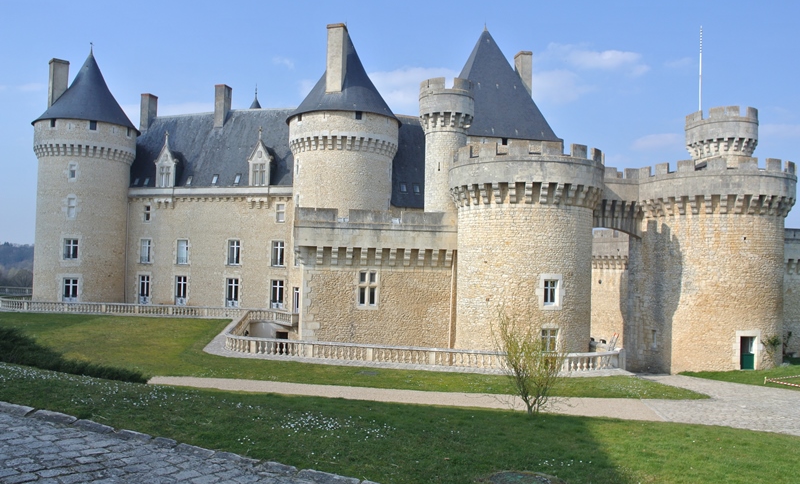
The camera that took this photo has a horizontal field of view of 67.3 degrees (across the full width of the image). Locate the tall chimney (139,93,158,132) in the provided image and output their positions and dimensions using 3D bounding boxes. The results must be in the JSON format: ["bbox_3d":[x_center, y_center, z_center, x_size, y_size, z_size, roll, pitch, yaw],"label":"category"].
[{"bbox_3d":[-28.224,-14.492,67.677,1.000,4.270,1.500,1,-2,17],"label":"tall chimney"}]

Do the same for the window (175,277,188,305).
[{"bbox_3d":[-23.040,5.184,63.188,1.509,3.137,0.300,1,-1,17],"label":"window"}]

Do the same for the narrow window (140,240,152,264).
[{"bbox_3d":[-26.191,0.990,62.009,1.250,2.580,0.250,1,-2,17],"label":"narrow window"}]

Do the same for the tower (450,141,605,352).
[{"bbox_3d":[8.196,0.932,39.213,9.750,13.050,9.750,1,-2,0],"label":"tower"}]

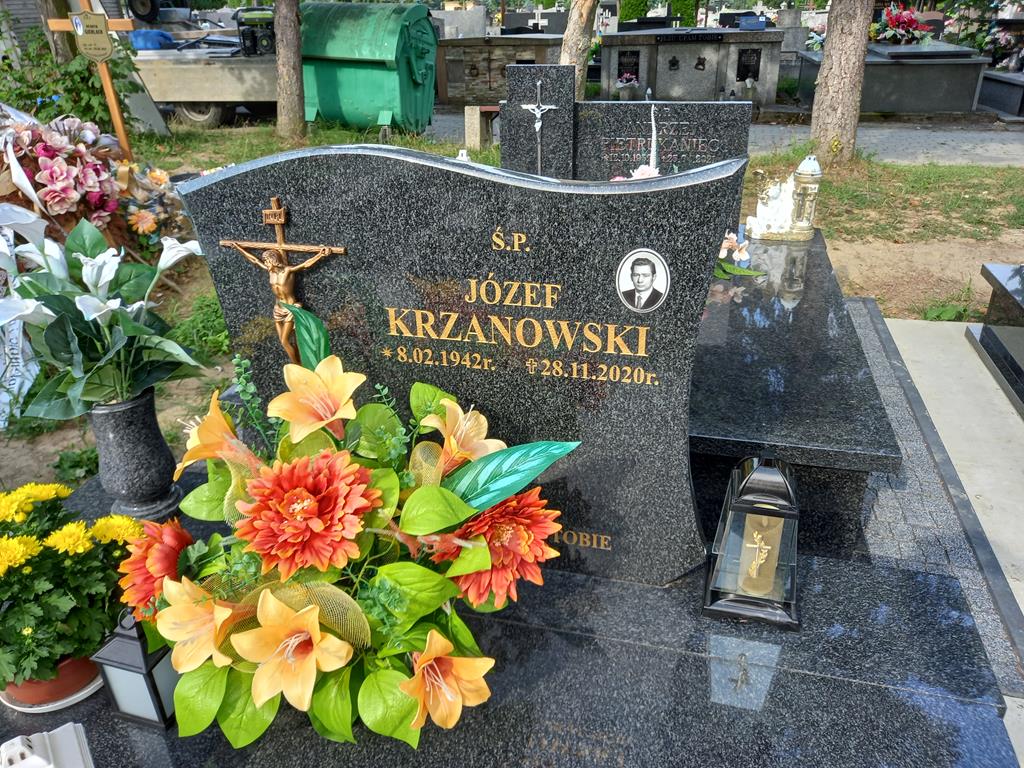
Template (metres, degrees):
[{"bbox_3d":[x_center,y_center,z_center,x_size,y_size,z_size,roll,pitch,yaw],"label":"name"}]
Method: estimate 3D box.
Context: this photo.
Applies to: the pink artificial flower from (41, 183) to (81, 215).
[{"bbox_3d":[-1.618,-0.661,2.650,0.140,0.120,0.100,-18,32,-27],"label":"pink artificial flower"}]

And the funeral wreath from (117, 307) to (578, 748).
[{"bbox_3d":[-0.239,0.248,1.155,0.600,0.540,0.400,5,29,13],"label":"funeral wreath"}]

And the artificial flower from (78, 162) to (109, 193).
[{"bbox_3d":[-1.737,-0.857,3.070,0.100,0.120,0.120,21,35,36],"label":"artificial flower"}]

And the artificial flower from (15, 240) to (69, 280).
[{"bbox_3d":[-0.971,-0.256,1.530,0.105,0.085,0.085,-19,32,-29],"label":"artificial flower"}]

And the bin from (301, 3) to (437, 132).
[{"bbox_3d":[-1.665,-3.650,8.670,1.270,1.420,1.080,8,29,18],"label":"bin"}]

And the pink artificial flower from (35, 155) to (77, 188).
[{"bbox_3d":[-1.879,-0.872,3.050,0.170,0.130,0.110,-23,34,-35],"label":"pink artificial flower"}]

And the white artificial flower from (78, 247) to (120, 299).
[{"bbox_3d":[-0.881,-0.234,1.580,0.090,0.110,0.085,-16,31,-26],"label":"white artificial flower"}]

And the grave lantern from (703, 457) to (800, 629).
[{"bbox_3d":[0.455,0.262,1.354,0.172,0.317,0.172,5,29,13],"label":"grave lantern"}]

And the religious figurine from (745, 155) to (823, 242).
[{"bbox_3d":[1.208,-0.834,3.284,0.300,0.365,0.160,5,29,13],"label":"religious figurine"}]

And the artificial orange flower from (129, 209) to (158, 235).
[{"bbox_3d":[-1.619,-0.714,3.250,0.130,0.115,0.080,-14,30,-23],"label":"artificial orange flower"}]

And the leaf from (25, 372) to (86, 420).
[{"bbox_3d":[-1.025,0.026,1.660,0.140,0.090,0.100,-19,32,-30],"label":"leaf"}]

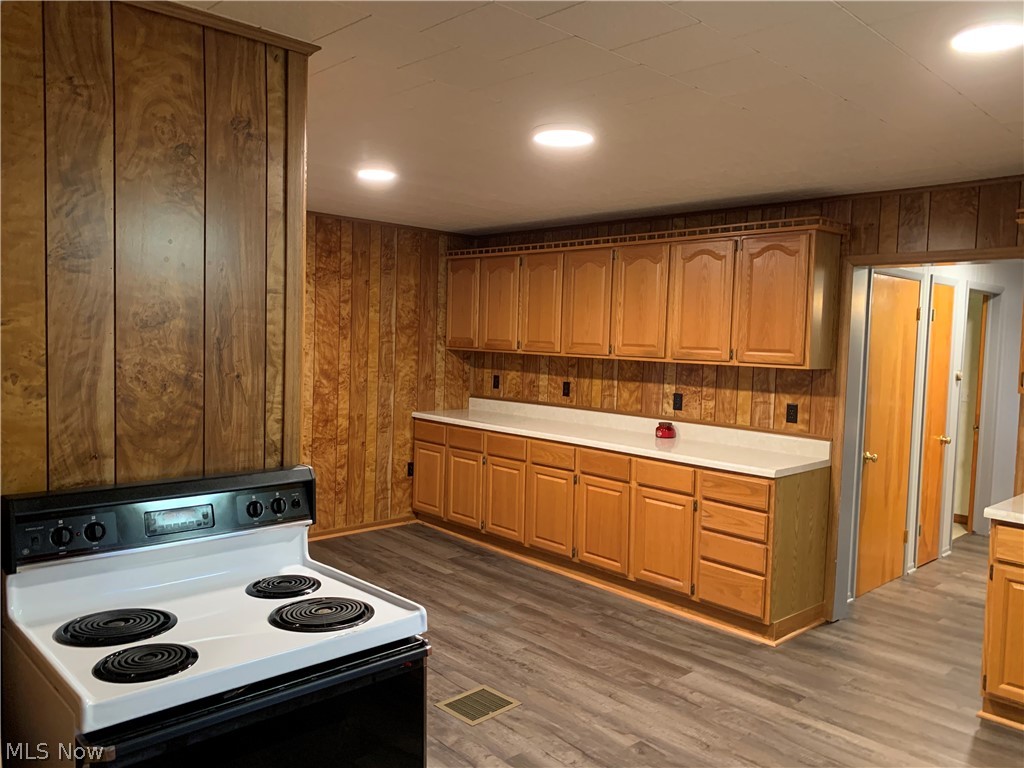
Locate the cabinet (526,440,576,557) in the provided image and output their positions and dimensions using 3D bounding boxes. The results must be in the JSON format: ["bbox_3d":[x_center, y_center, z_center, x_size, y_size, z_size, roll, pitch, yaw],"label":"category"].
[{"bbox_3d":[0.478,0.753,5.306,0.604,0.745,0.450,-2,5,-42],"label":"cabinet"}]

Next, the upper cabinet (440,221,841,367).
[{"bbox_3d":[0.630,-0.575,5.295,0.325,0.779,3.143,-2,6,-43],"label":"upper cabinet"}]

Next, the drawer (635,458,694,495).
[{"bbox_3d":[1.039,0.530,4.559,0.450,0.150,0.402,-2,5,-42],"label":"drawer"}]

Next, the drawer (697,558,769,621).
[{"bbox_3d":[1.337,1.087,4.253,0.450,0.221,0.390,-2,5,-42],"label":"drawer"}]

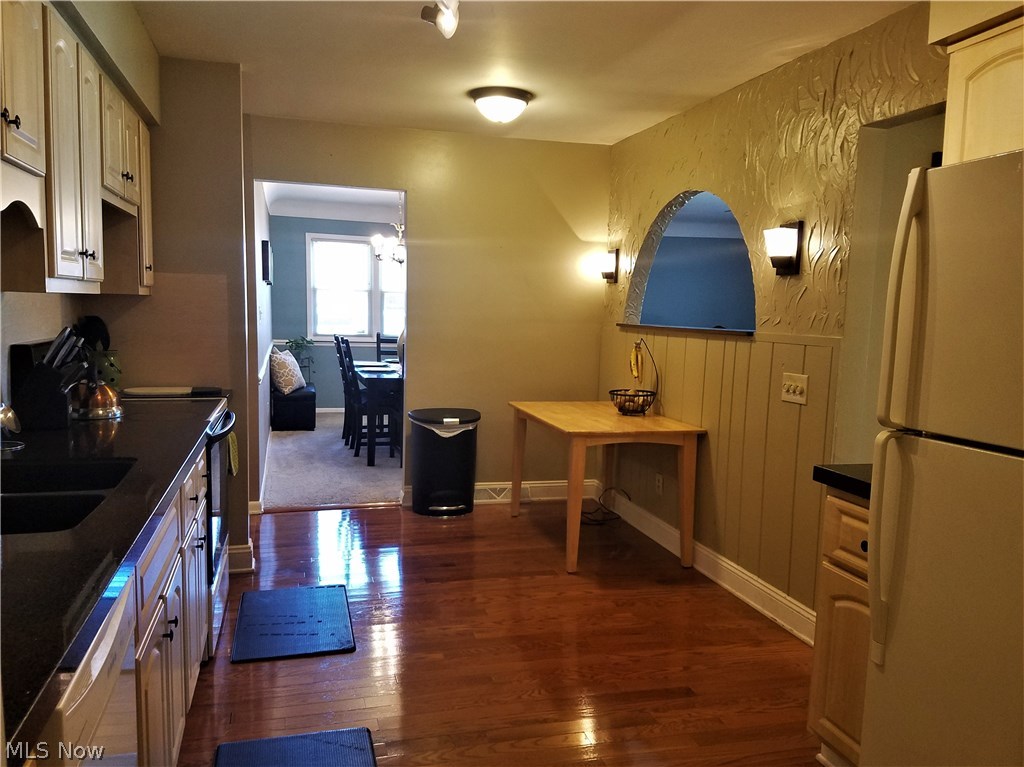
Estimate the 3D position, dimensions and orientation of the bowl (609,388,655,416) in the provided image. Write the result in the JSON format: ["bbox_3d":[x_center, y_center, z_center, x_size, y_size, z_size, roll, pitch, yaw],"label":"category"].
[{"bbox_3d":[0.711,0.118,4.552,0.270,0.125,0.270,1,6,0],"label":"bowl"}]

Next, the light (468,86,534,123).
[{"bbox_3d":[-0.061,-1.426,3.991,0.346,0.141,0.346,1,6,0],"label":"light"}]

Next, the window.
[{"bbox_3d":[-1.670,-1.126,9.286,1.540,1.270,0.100,0,6,-16],"label":"window"}]

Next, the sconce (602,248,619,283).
[{"bbox_3d":[0.617,-0.761,5.023,0.104,0.218,0.122,0,6,-16],"label":"sconce"}]

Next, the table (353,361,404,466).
[{"bbox_3d":[-0.979,0.230,7.198,0.930,0.735,1.690,0,6,-16],"label":"table"}]

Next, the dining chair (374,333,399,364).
[{"bbox_3d":[-1.200,-0.021,8.205,0.440,1.010,0.510,0,6,-16],"label":"dining chair"}]

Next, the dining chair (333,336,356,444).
[{"bbox_3d":[-1.514,0.054,7.527,0.460,1.040,0.450,0,6,-16],"label":"dining chair"}]

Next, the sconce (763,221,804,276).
[{"bbox_3d":[1.139,-0.571,3.242,0.115,0.225,0.120,0,6,-16],"label":"sconce"}]

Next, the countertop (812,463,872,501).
[{"bbox_3d":[1.224,0.276,2.133,0.616,0.042,0.392,0,6,-16],"label":"countertop"}]

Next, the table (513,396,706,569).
[{"bbox_3d":[0.465,0.544,4.448,0.740,0.745,1.210,0,6,-14],"label":"table"}]

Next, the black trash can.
[{"bbox_3d":[-0.438,0.507,4.956,0.450,0.670,0.320,0,6,-16],"label":"black trash can"}]

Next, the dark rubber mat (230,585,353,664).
[{"bbox_3d":[-0.920,0.996,3.258,0.460,0.020,0.690,0,6,-16],"label":"dark rubber mat"}]

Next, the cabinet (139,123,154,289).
[{"bbox_3d":[-1.807,-0.788,3.404,0.345,0.778,0.270,0,6,-16],"label":"cabinet"}]

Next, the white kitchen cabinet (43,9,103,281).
[{"bbox_3d":[-1.472,-0.666,2.261,0.345,0.782,0.615,0,6,-16],"label":"white kitchen cabinet"}]

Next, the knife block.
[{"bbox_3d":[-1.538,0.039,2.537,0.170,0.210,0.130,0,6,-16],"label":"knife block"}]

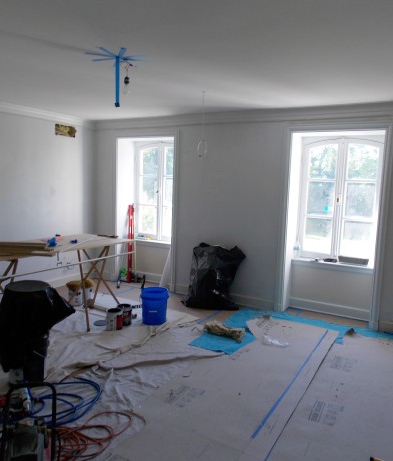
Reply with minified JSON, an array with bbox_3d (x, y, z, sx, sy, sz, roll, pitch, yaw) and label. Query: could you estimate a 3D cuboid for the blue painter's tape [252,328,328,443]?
[{"bbox_3d":[0.902,1.200,3.532,0.028,0.004,2.242,5,8,29],"label":"blue painter's tape"}]

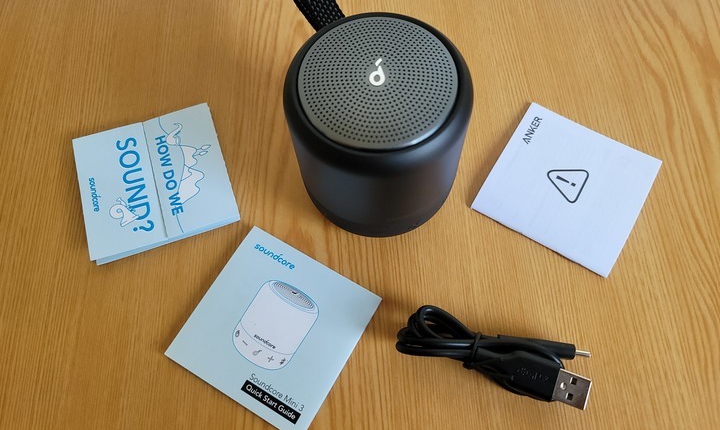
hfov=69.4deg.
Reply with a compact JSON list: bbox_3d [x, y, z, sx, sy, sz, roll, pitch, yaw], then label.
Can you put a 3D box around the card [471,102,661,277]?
[{"bbox_3d":[0.104,-0.015,0.262,0.070,0.003,0.071,29,72,13],"label":"card"}]

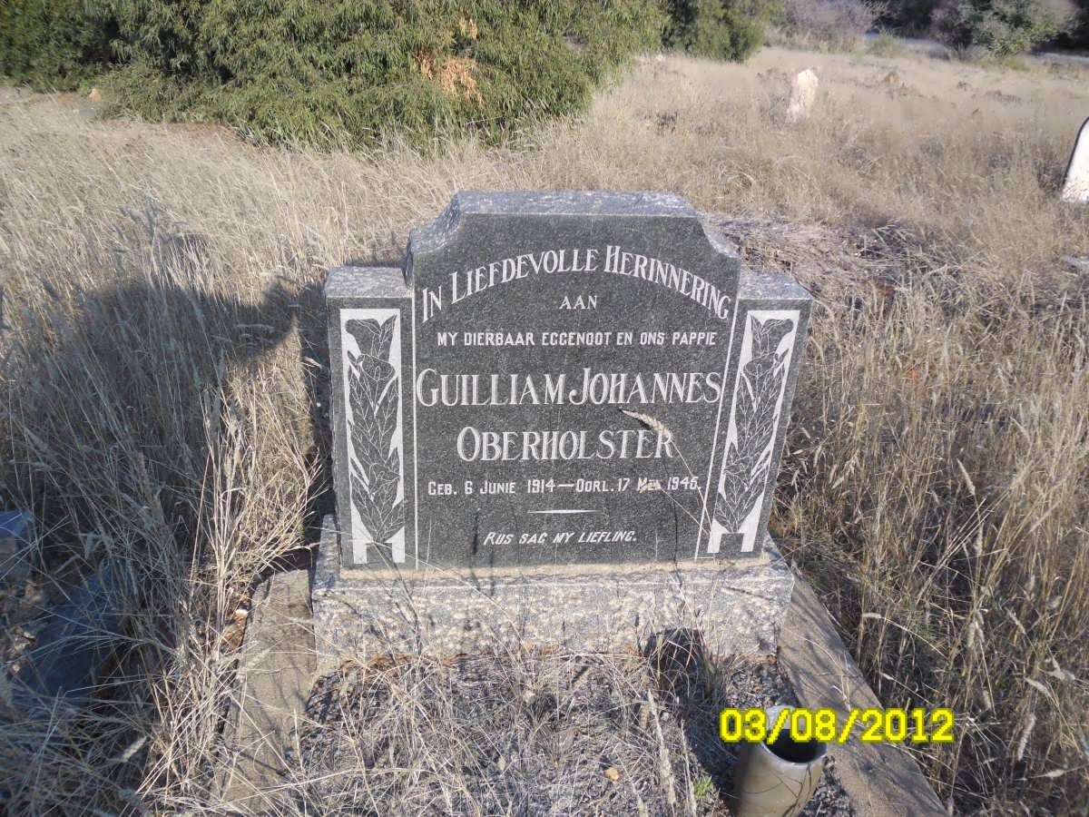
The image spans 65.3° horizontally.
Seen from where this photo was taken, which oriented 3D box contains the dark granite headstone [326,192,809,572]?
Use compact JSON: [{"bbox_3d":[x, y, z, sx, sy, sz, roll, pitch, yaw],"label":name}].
[{"bbox_3d":[0.036,-0.037,1.549,0.810,0.673,0.152,0,27,-7],"label":"dark granite headstone"}]

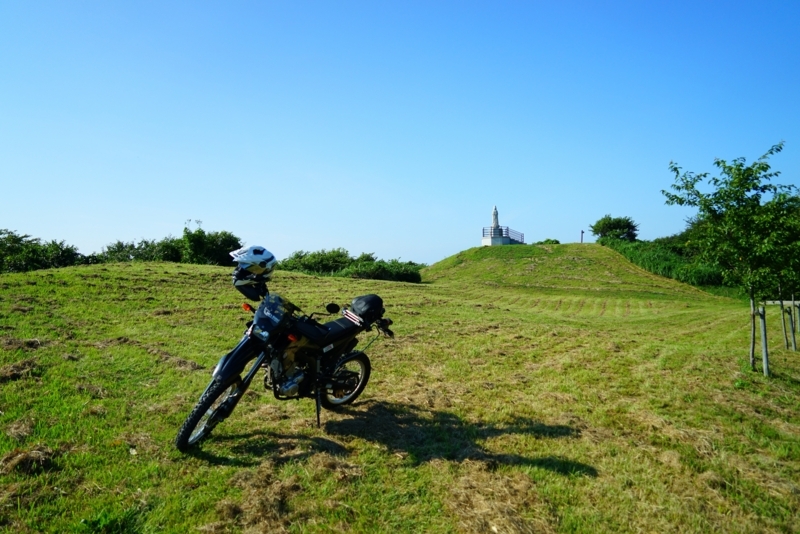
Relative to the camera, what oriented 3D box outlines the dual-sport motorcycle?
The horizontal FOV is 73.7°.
[{"bbox_3d":[-0.840,0.670,4.650,0.830,1.450,2.100,0,0,43],"label":"dual-sport motorcycle"}]

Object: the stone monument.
[{"bbox_3d":[10.200,-4.100,53.000,4.300,4.100,2.900,0,0,7],"label":"stone monument"}]

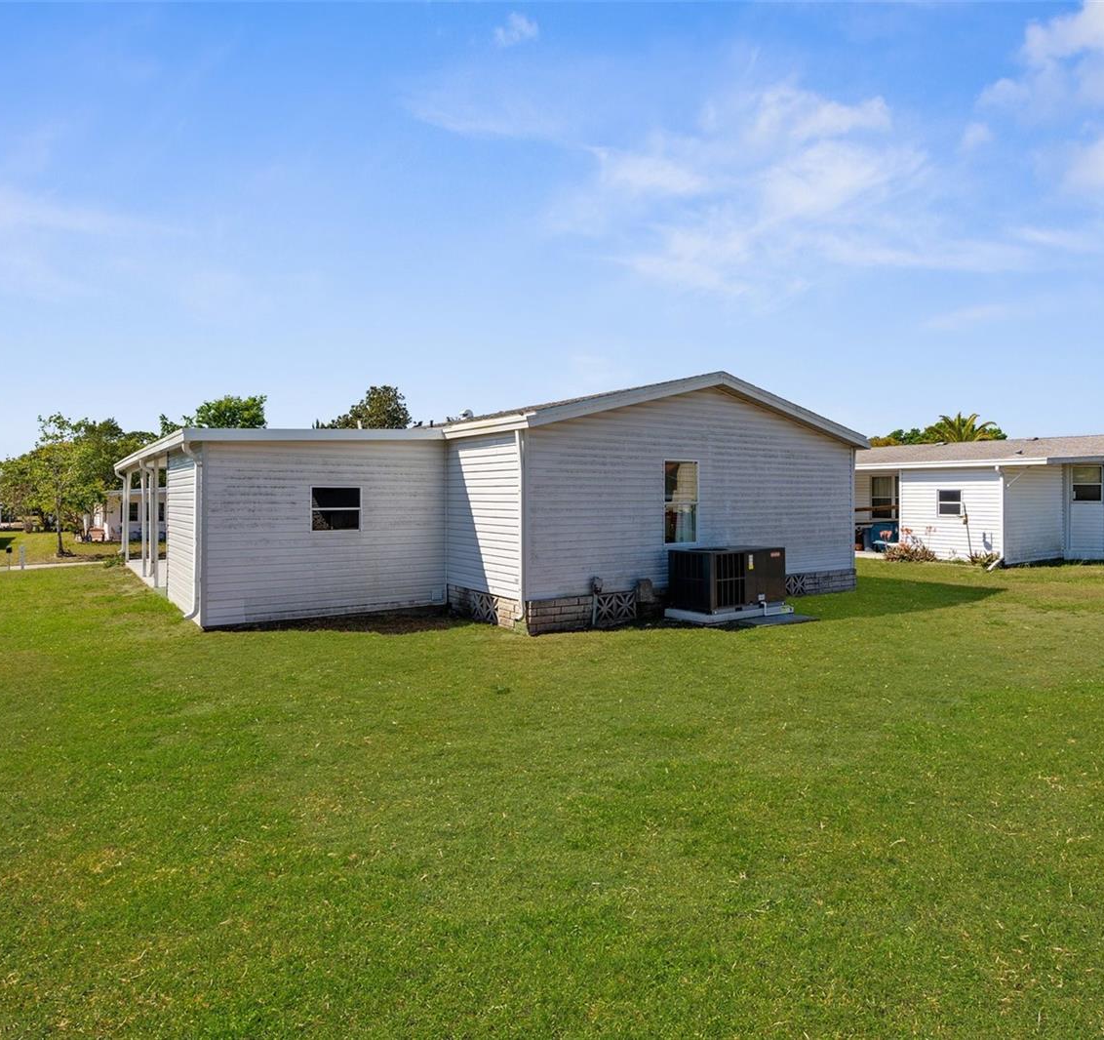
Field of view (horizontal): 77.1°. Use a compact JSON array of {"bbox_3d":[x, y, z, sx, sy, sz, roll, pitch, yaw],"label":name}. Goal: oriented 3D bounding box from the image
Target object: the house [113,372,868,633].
[{"bbox_3d":[-3.314,-0.617,16.250,10.900,3.580,16.370,-1,2,-35],"label":"house"}]

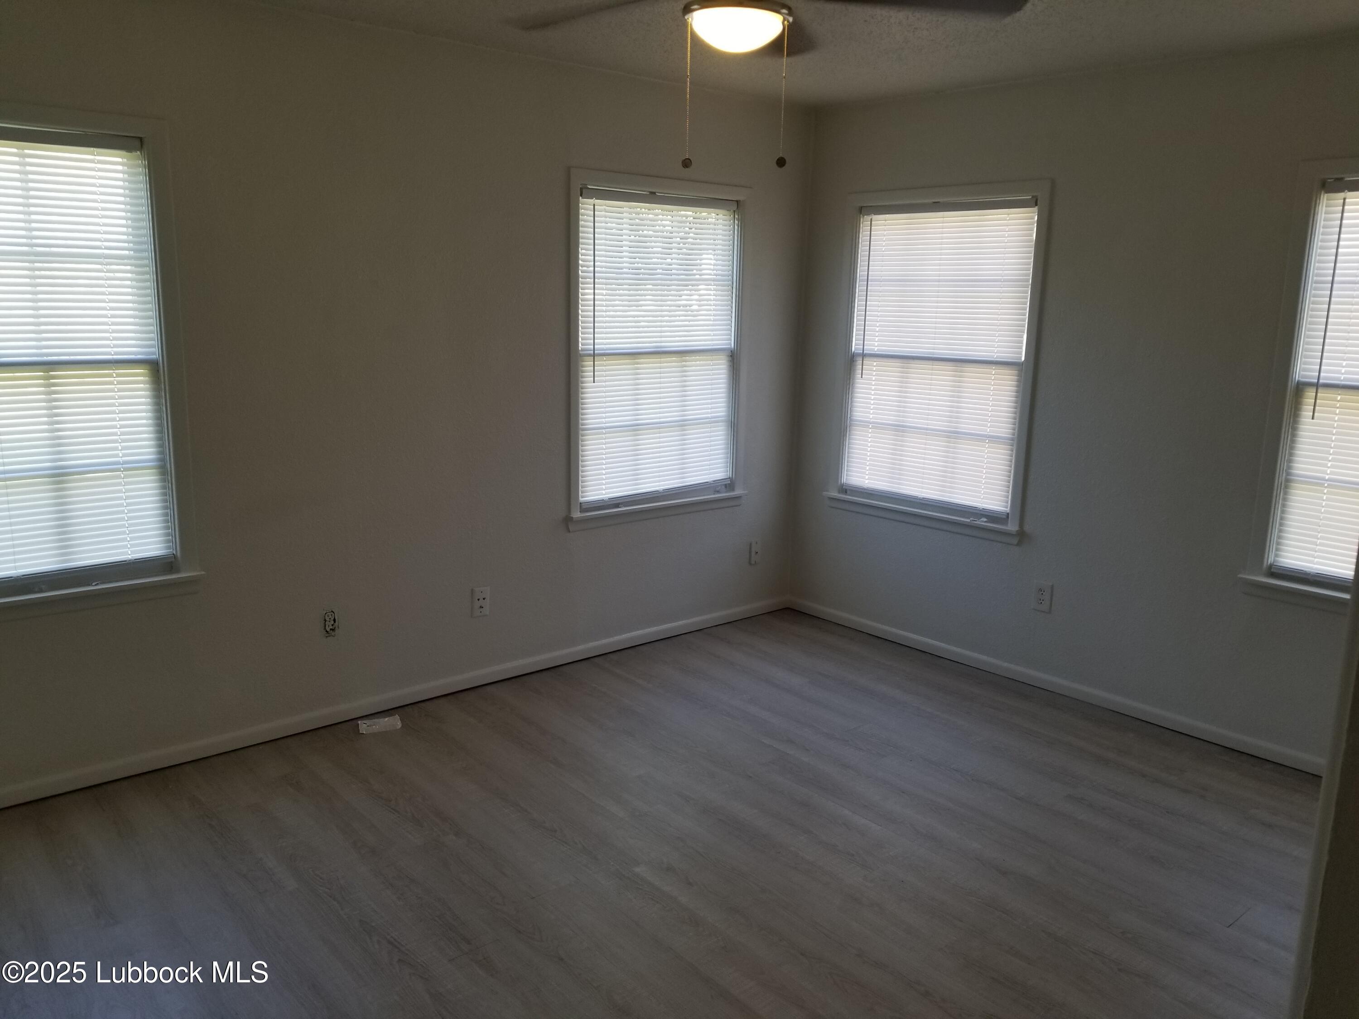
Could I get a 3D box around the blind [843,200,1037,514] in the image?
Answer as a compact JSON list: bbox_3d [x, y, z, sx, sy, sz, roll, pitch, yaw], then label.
[{"bbox_3d":[1.093,-0.658,4.402,0.037,1.281,0.880,-9,15,-40],"label":"blind"}]

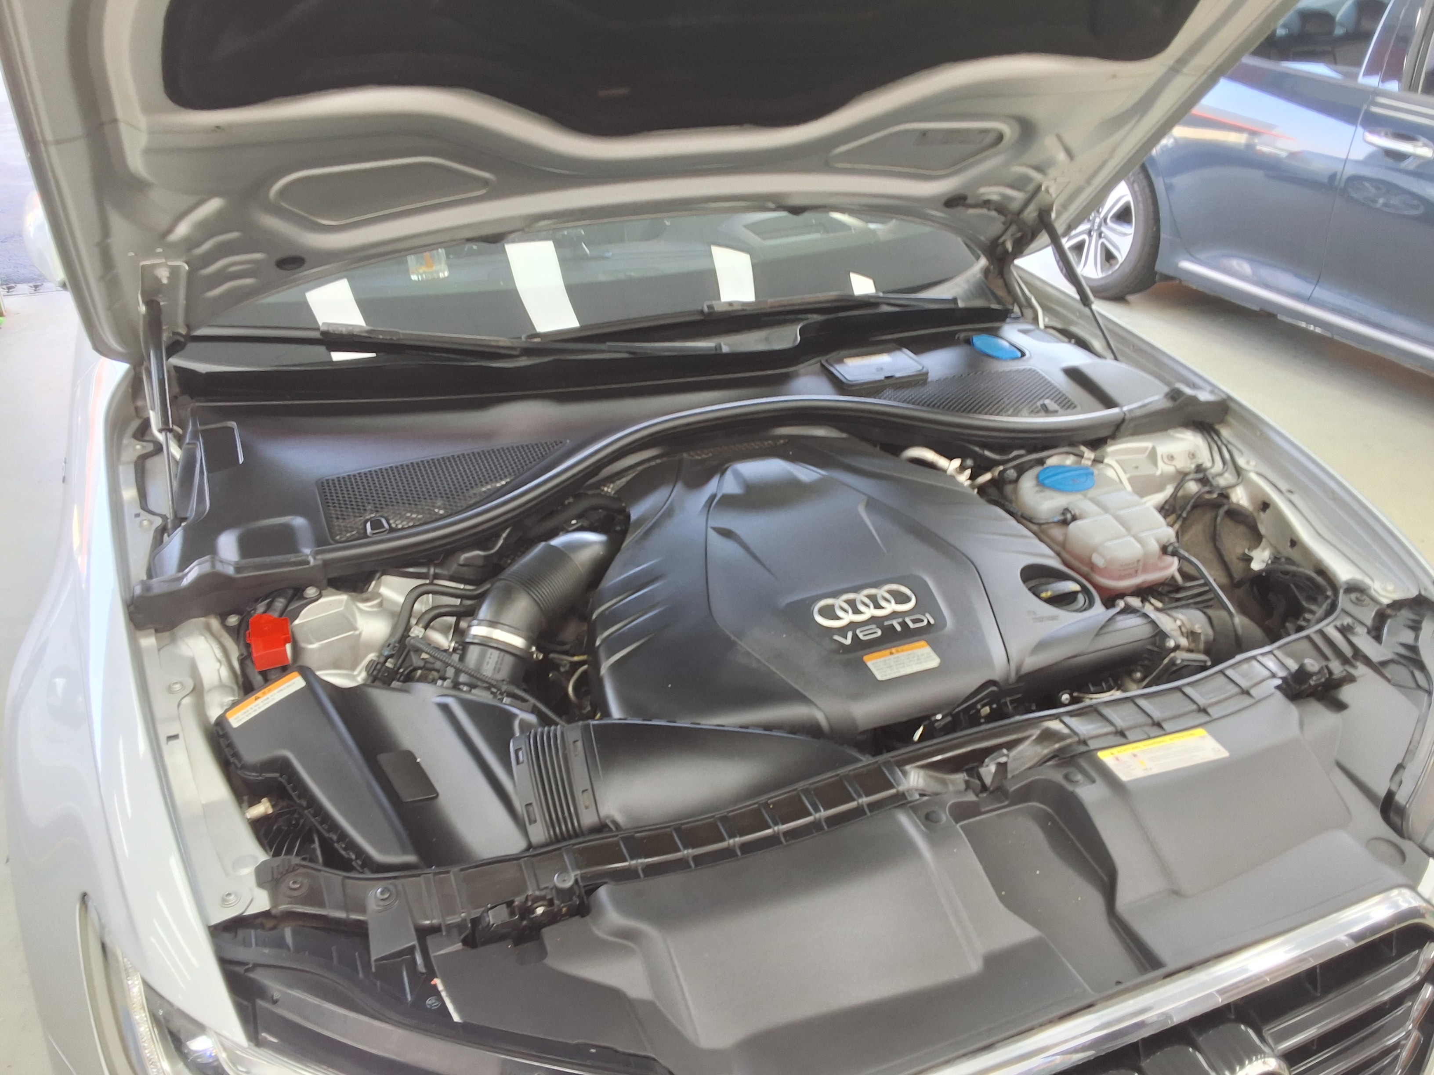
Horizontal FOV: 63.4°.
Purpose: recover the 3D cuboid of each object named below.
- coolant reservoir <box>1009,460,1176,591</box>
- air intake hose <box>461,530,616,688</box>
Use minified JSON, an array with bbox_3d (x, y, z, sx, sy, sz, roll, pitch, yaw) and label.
[{"bbox_3d":[0.508,-0.005,1.598,0.152,0.148,0.219,-11,32,-20],"label":"coolant reservoir"},{"bbox_3d":[-0.205,0.089,1.331,0.203,0.162,0.153,-11,32,-20],"label":"air intake hose"}]

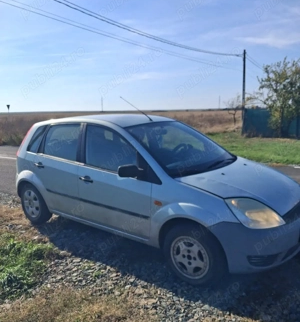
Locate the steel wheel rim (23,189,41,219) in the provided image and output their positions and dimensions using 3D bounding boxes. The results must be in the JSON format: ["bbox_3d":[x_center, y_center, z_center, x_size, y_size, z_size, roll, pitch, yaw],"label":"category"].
[{"bbox_3d":[-1.575,0.572,4.258,0.385,0.385,0.130,7,13,38],"label":"steel wheel rim"}]

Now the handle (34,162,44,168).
[{"bbox_3d":[-1.385,0.051,3.912,0.195,0.063,0.052,7,13,38],"label":"handle"}]

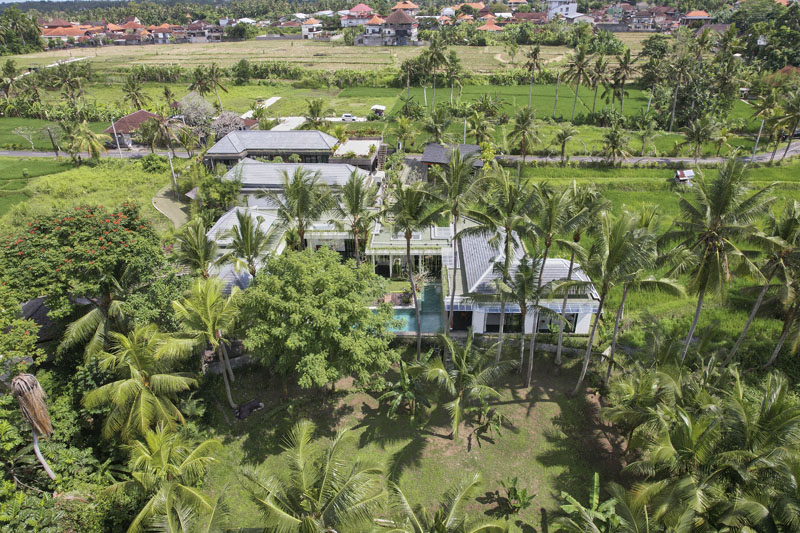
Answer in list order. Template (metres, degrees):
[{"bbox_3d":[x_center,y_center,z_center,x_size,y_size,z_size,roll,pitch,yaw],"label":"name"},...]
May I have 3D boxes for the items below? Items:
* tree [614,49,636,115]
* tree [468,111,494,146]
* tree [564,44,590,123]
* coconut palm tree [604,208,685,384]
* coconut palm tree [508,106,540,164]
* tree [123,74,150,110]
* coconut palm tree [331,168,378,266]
[{"bbox_3d":[53.630,-43.053,116.551,5.500,15.500,5.500,-1,29,0],"label":"tree"},{"bbox_3d":[16.430,-27.530,100.410,5.710,9.120,5.710,0,27,0],"label":"tree"},{"bbox_3d":[46.420,-48.380,129.620,7.450,19.130,7.450,0,27,0],"label":"tree"},{"bbox_3d":[18.010,2.980,37.770,6.470,15.840,6.470,0,27,0],"label":"coconut palm tree"},{"bbox_3d":[23.380,-24.750,91.810,6.190,10.270,6.190,0,29,0],"label":"coconut palm tree"},{"bbox_3d":[-70.630,-45.480,131.910,7.790,11.860,7.790,0,27,0],"label":"tree"},{"bbox_3d":[-4.640,-4.130,52.190,5.650,13.130,5.650,0,27,0],"label":"coconut palm tree"}]

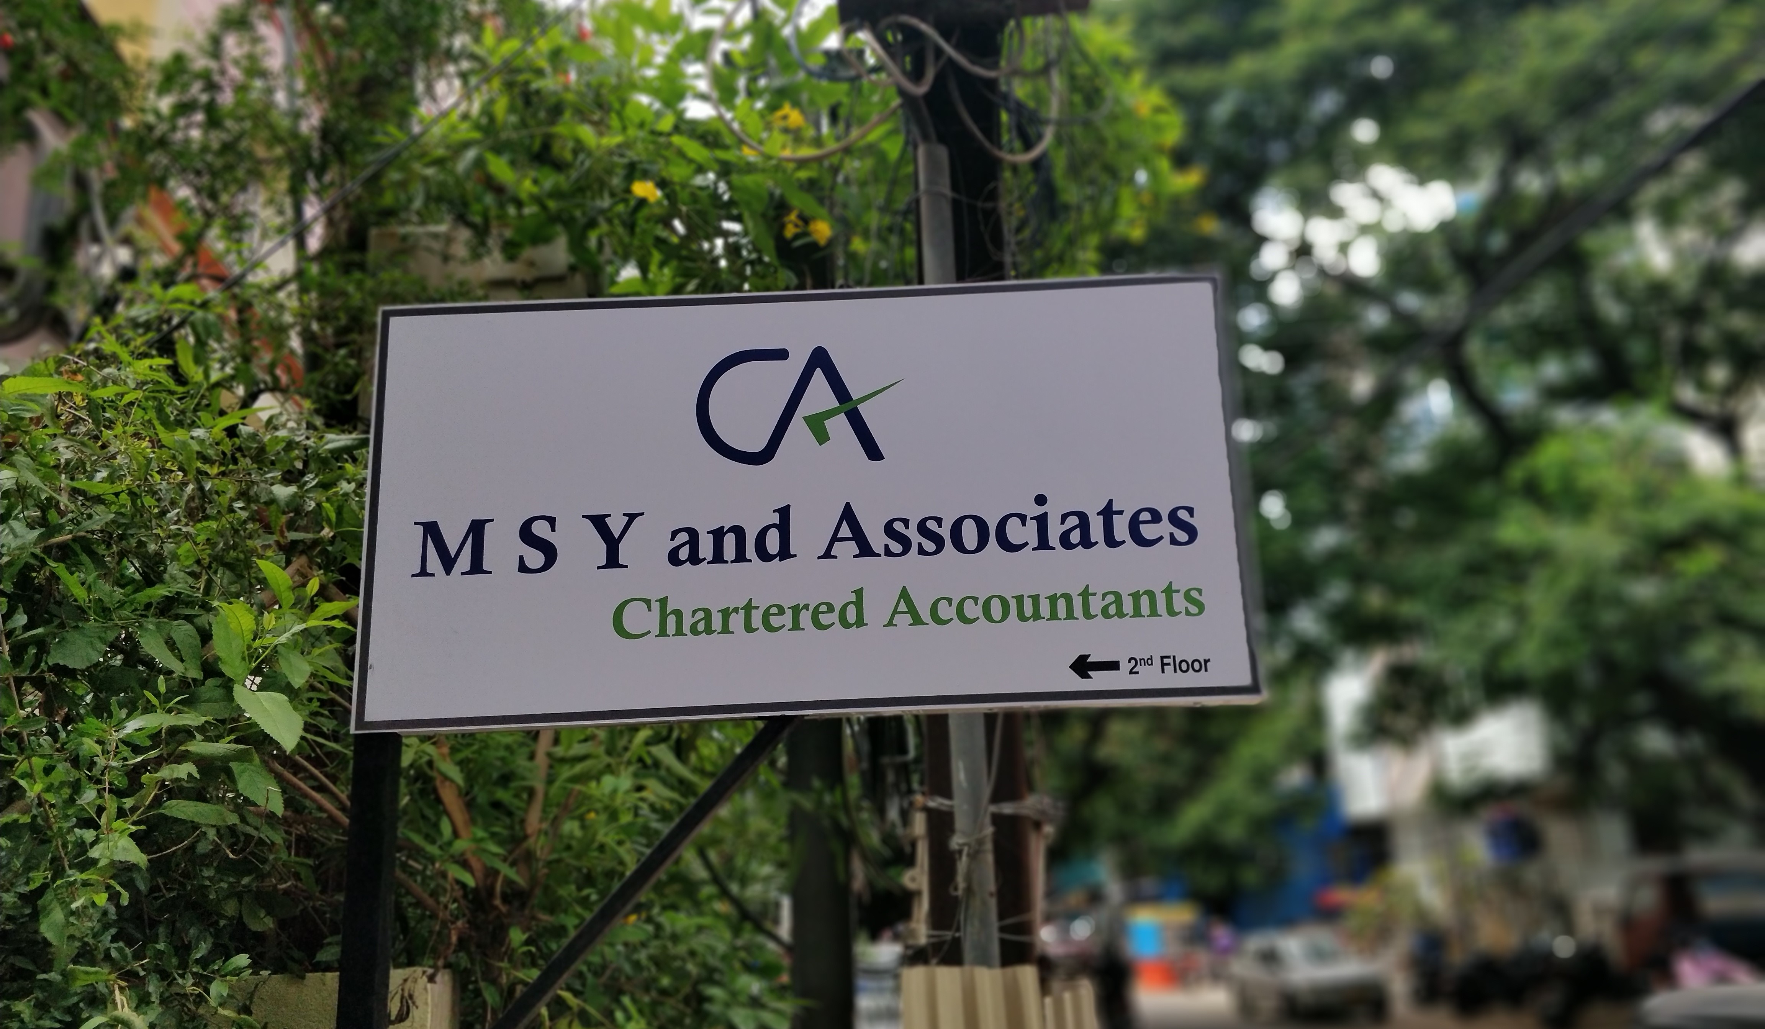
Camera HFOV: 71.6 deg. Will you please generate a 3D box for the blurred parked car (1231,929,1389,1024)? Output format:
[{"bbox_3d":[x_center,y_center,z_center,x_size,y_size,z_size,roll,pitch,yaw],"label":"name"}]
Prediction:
[{"bbox_3d":[7.650,8.300,22.050,1.600,1.420,3.850,-1,-17,-4],"label":"blurred parked car"}]

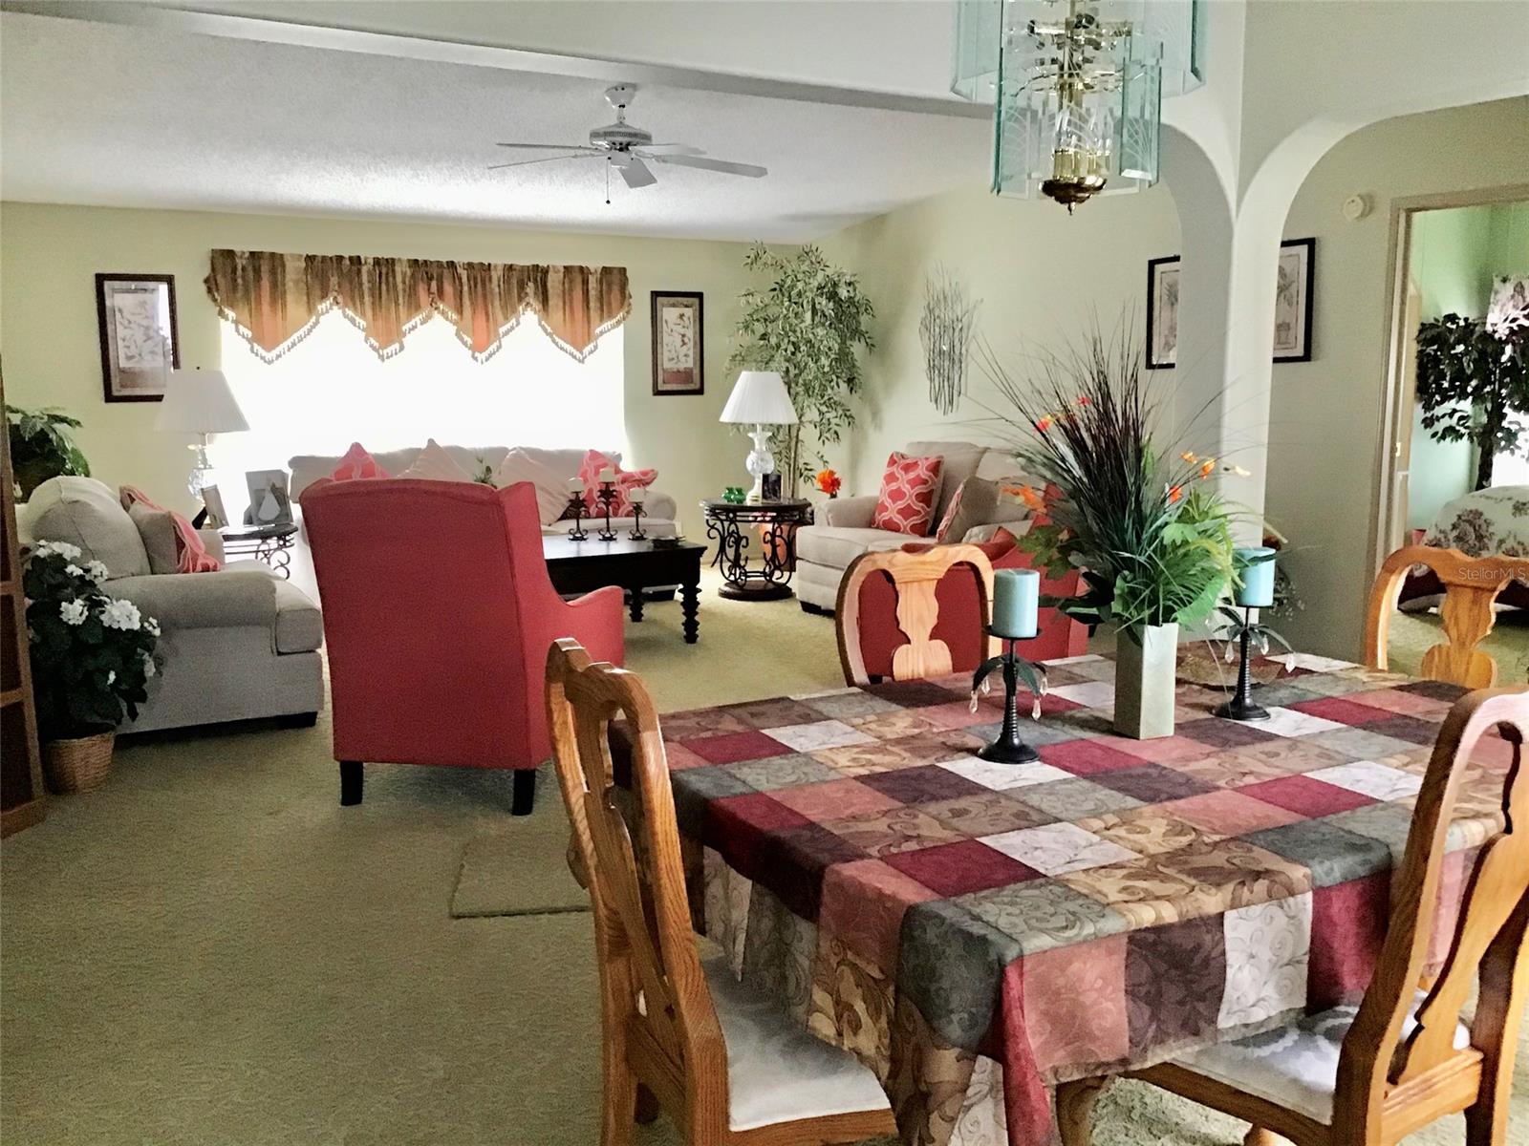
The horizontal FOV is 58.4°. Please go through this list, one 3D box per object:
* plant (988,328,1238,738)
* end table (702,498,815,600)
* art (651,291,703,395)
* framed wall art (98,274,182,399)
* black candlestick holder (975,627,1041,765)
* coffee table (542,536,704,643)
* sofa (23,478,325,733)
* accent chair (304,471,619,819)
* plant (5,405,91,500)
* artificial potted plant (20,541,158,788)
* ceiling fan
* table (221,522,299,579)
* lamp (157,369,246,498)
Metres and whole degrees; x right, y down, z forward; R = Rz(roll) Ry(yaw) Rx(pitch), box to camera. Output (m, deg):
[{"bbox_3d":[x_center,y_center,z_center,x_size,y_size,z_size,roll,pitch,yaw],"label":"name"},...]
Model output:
[{"bbox_3d":[0.591,-0.066,2.322,0.420,0.699,0.400,-4,9,-28],"label":"plant"},{"bbox_3d":[-0.049,-0.147,8.578,0.690,0.584,0.690,0,8,0],"label":"end table"},{"bbox_3d":[-0.611,-1.602,9.586,0.401,0.720,0.035,-4,9,-28],"label":"art"},{"bbox_3d":[-3.642,-1.367,7.987,0.417,0.739,0.035,-4,9,-28],"label":"framed wall art"},{"bbox_3d":[0.421,0.205,2.333,0.122,0.222,0.122,0,9,0],"label":"black candlestick holder"},{"bbox_3d":[-1.020,0.113,7.105,1.235,0.494,0.795,-5,10,-30],"label":"coffee table"},{"bbox_3d":[-2.606,0.058,5.868,1.022,0.973,1.676,-5,10,-30],"label":"sofa"},{"bbox_3d":[-0.998,0.192,4.609,0.770,1.060,0.870,2,8,11],"label":"accent chair"},{"bbox_3d":[-3.651,-0.587,6.900,0.520,0.540,0.500,-5,10,-30],"label":"plant"},{"bbox_3d":[-2.275,0.305,4.660,0.420,0.822,0.420,-4,9,-28],"label":"artificial potted plant"},{"bbox_3d":[-0.607,-1.917,5.862,1.310,0.340,1.310,-4,9,-28],"label":"ceiling fan"},{"bbox_3d":[-2.803,0.044,7.311,0.680,0.565,0.680,-5,10,-30],"label":"table"},{"bbox_3d":[-2.979,-0.662,7.284,0.480,0.830,0.480,-5,10,-30],"label":"lamp"}]

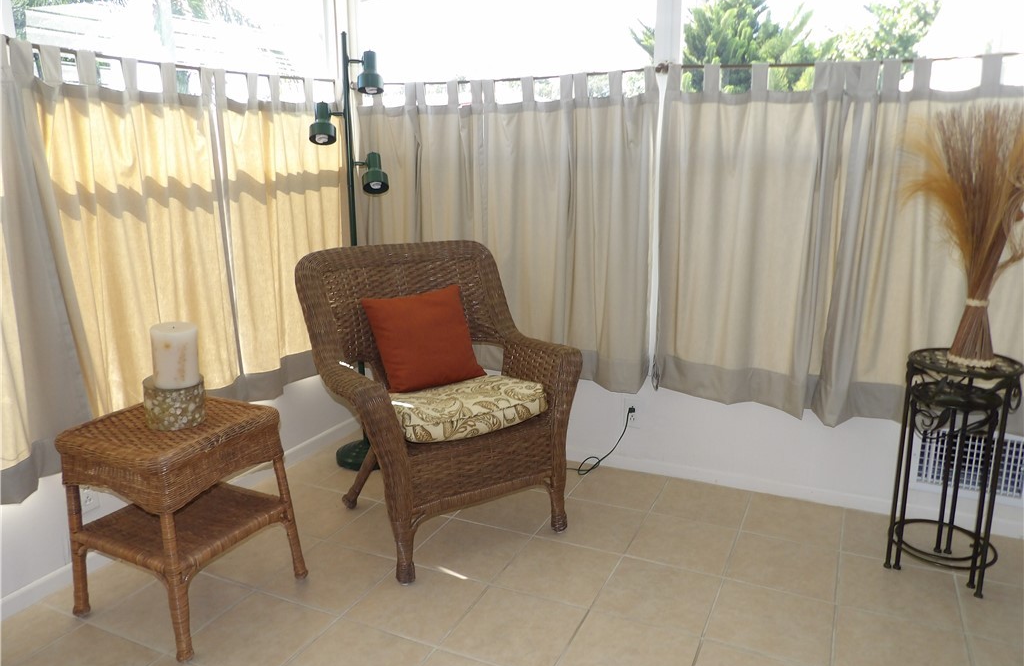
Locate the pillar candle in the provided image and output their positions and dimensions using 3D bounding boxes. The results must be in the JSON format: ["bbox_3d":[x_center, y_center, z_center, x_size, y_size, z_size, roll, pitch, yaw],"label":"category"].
[{"bbox_3d":[-0.897,0.060,1.895,0.103,0.159,0.103,5,15,25],"label":"pillar candle"}]

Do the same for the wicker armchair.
[{"bbox_3d":[-0.243,0.186,2.370,0.757,0.927,0.657,-9,15,-30],"label":"wicker armchair"}]

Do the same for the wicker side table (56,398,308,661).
[{"bbox_3d":[-0.915,0.497,1.974,0.458,0.521,0.445,5,15,25],"label":"wicker side table"}]

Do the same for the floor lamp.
[{"bbox_3d":[-0.603,-0.286,2.768,0.303,1.676,0.261,-4,13,-12],"label":"floor lamp"}]

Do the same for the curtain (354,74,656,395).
[{"bbox_3d":[-0.068,-0.386,2.783,1.254,1.182,0.085,5,15,25],"label":"curtain"}]

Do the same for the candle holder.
[{"bbox_3d":[-0.914,0.190,1.927,0.143,0.109,0.143,5,15,25],"label":"candle holder"}]

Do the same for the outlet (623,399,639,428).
[{"bbox_3d":[0.466,0.310,2.743,0.070,0.114,0.012,5,15,25],"label":"outlet"}]

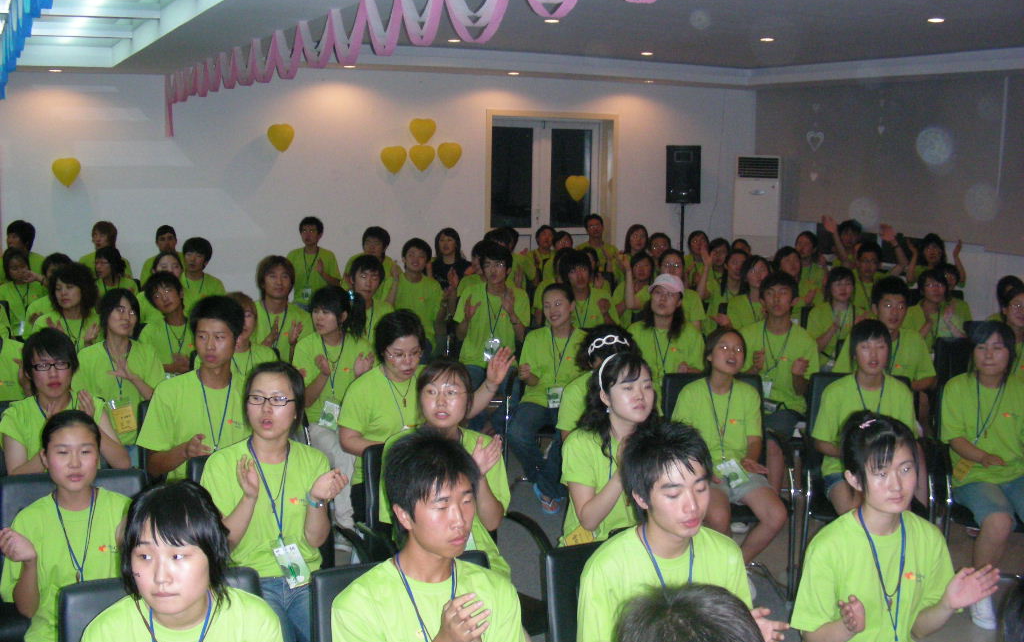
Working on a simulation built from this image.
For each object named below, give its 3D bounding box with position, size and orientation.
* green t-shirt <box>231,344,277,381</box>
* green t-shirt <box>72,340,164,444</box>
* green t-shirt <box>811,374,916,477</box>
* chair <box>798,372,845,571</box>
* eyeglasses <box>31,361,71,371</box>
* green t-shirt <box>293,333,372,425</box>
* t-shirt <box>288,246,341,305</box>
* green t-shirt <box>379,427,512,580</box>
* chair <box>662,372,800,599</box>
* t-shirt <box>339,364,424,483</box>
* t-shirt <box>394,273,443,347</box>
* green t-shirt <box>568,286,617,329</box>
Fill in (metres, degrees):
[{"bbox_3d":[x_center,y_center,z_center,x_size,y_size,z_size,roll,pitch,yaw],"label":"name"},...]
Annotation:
[{"bbox_3d":[-1.191,0.363,4.910,0.430,0.520,0.260,-1,9,-15],"label":"green t-shirt"},{"bbox_3d":[-1.772,0.345,5.071,0.440,0.530,0.270,-1,9,-18],"label":"green t-shirt"},{"bbox_3d":[1.434,0.444,4.585,0.410,0.460,0.250,3,9,9],"label":"green t-shirt"},{"bbox_3d":[1.557,0.741,5.065,0.540,0.910,0.570,2,9,3],"label":"chair"},{"bbox_3d":[-1.591,0.145,3.885,0.138,0.038,0.140,-2,9,-20],"label":"eyeglasses"},{"bbox_3d":[-0.804,0.287,5.035,0.390,0.460,0.250,0,9,-7],"label":"green t-shirt"},{"bbox_3d":[-1.535,-0.339,8.736,0.410,0.480,0.240,1,9,-4],"label":"t-shirt"},{"bbox_3d":[-0.210,0.572,3.557,0.410,0.490,0.250,-2,9,-18],"label":"green t-shirt"},{"bbox_3d":[0.938,0.736,5.001,0.540,0.910,0.570,1,9,-2],"label":"chair"},{"bbox_3d":[-0.445,0.373,4.050,0.430,0.450,0.270,-4,10,-30],"label":"t-shirt"},{"bbox_3d":[-0.604,-0.054,7.187,0.390,0.490,0.240,1,9,-2],"label":"t-shirt"},{"bbox_3d":[0.439,0.009,6.900,0.430,0.480,0.270,0,9,-12],"label":"green t-shirt"}]

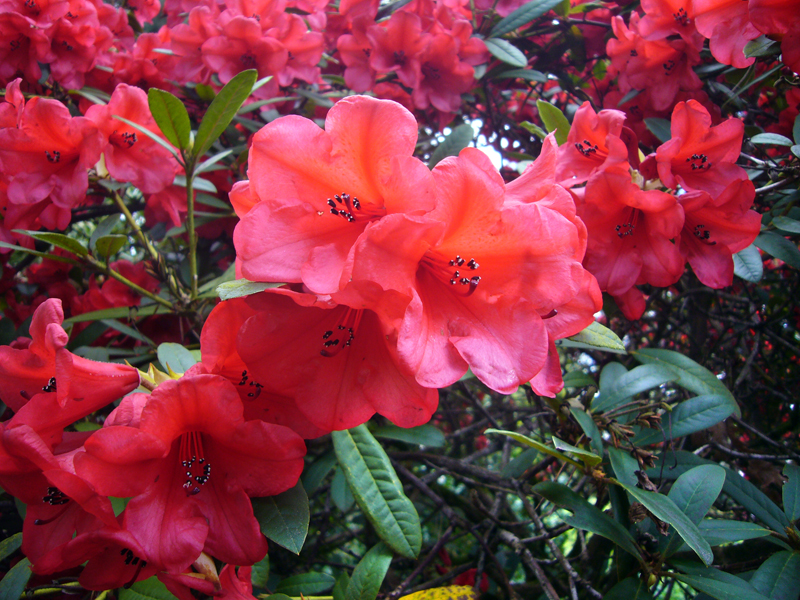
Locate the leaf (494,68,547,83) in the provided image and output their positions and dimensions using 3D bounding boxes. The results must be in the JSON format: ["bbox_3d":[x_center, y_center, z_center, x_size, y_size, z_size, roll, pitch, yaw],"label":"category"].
[{"bbox_3d":[0.173,-0.323,0.930,0.078,0.012,0.028,6,19,18],"label":"leaf"}]

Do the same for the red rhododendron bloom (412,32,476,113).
[{"bbox_3d":[0.058,-0.306,0.872,0.093,0.093,0.067,0,21,0],"label":"red rhododendron bloom"}]

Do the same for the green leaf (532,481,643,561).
[{"bbox_3d":[0.118,0.139,0.400,0.092,0.011,0.028,35,38,-13],"label":"green leaf"}]

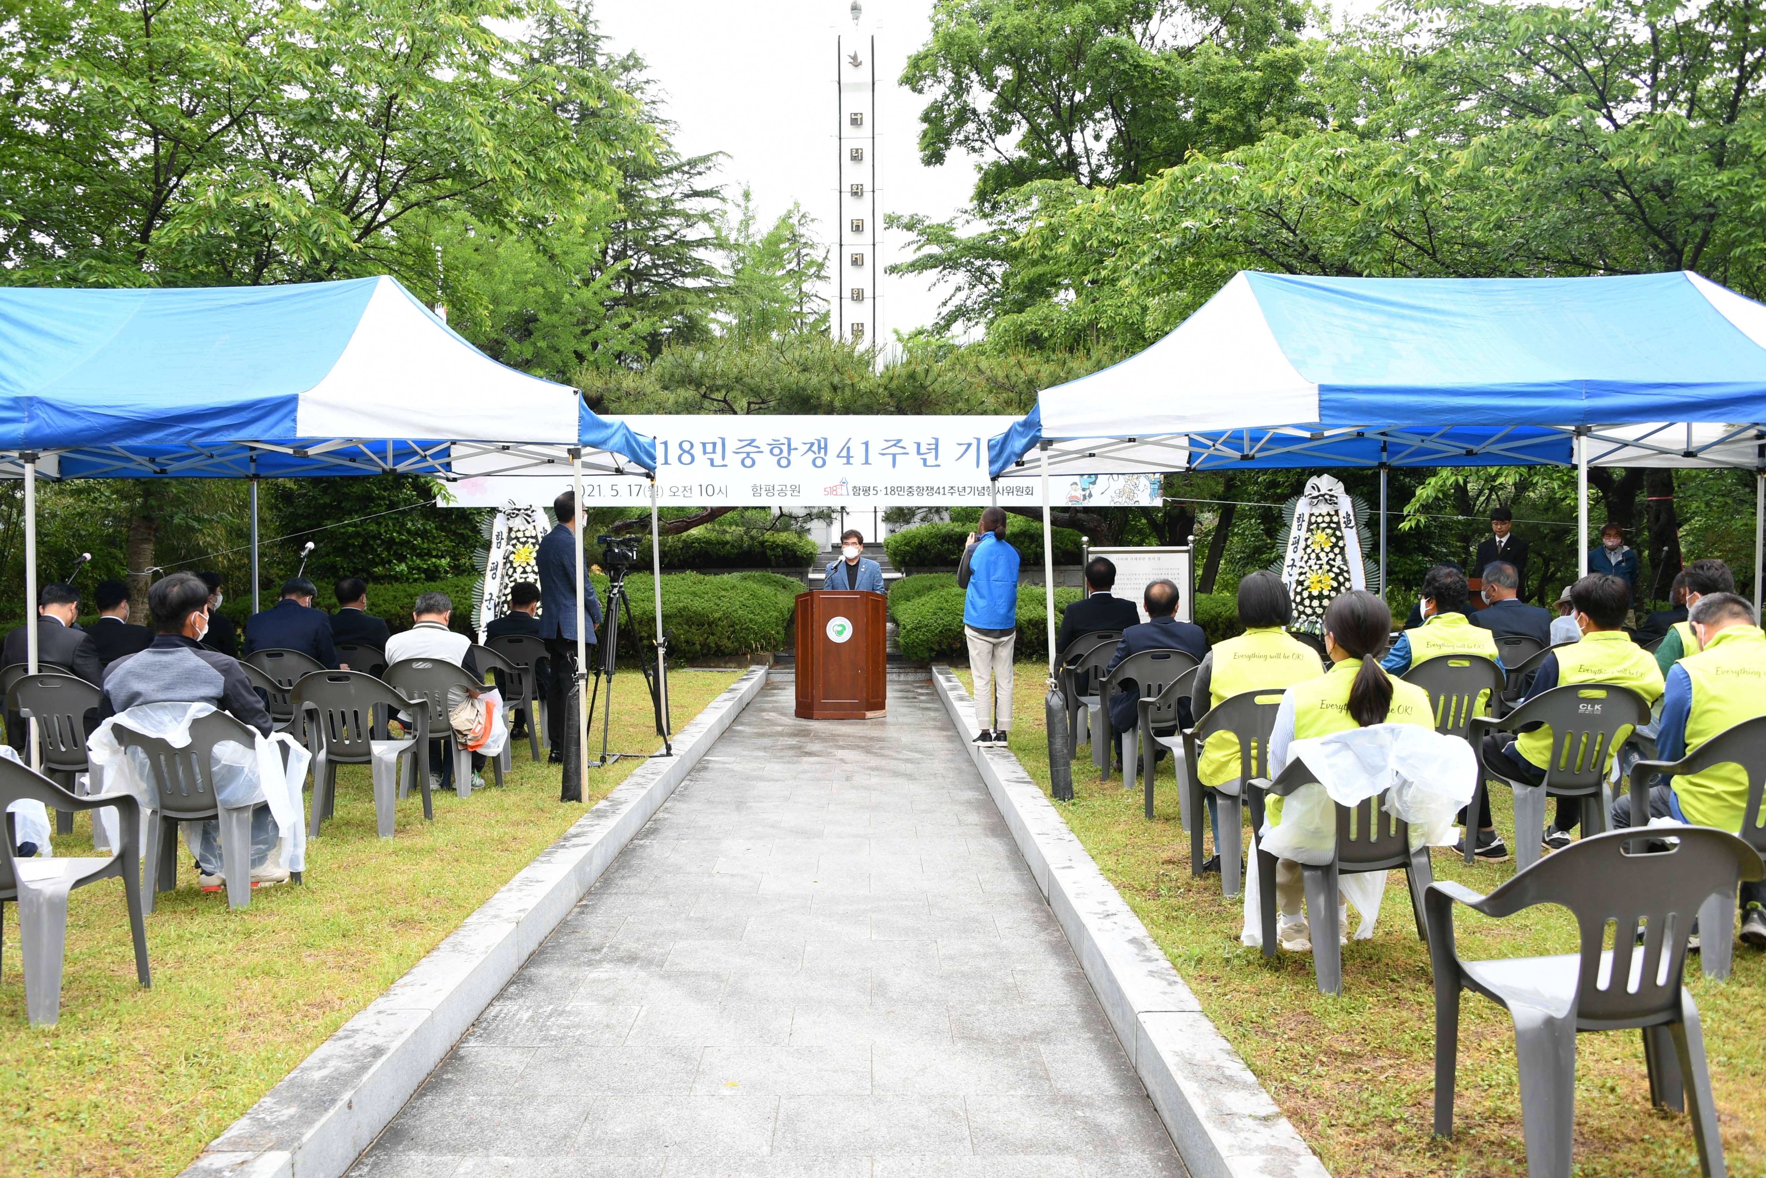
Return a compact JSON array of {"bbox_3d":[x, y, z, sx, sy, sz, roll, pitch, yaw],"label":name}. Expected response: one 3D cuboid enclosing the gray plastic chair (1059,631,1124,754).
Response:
[{"bbox_3d":[1.574,0.688,9.841,0.580,0.790,0.560,0,1,-5],"label":"gray plastic chair"}]

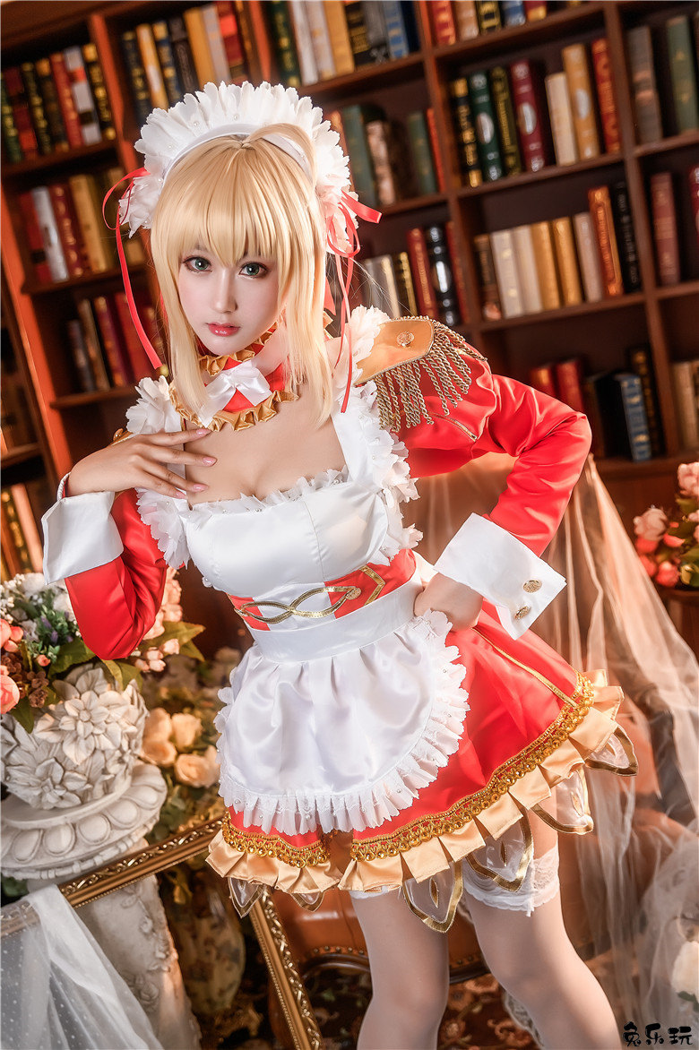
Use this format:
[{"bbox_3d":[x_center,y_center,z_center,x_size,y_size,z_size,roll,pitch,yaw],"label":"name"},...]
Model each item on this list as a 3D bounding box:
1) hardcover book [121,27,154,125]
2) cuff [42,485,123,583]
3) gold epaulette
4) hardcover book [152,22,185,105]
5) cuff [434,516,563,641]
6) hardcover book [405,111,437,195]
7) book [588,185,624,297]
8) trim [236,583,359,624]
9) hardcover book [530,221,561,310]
[{"bbox_3d":[-0.515,-1.173,3.096,0.039,0.238,0.165,-7,12,23],"label":"hardcover book"},{"bbox_3d":[-0.316,0.013,1.380,0.088,0.095,0.105,-4,18,-2],"label":"cuff"},{"bbox_3d":[0.089,-0.190,1.440,0.150,0.120,0.120,-7,15,19],"label":"gold epaulette"},{"bbox_3d":[-0.403,-1.112,2.847,0.038,0.197,0.165,-7,15,19],"label":"hardcover book"},{"bbox_3d":[0.192,0.067,1.490,0.103,0.138,0.100,-58,16,-15],"label":"cuff"},{"bbox_3d":[0.198,-0.908,2.862,0.038,0.185,0.128,-7,12,23],"label":"hardcover book"},{"bbox_3d":[0.598,-0.658,2.681,0.041,0.236,0.165,-7,15,20],"label":"book"},{"bbox_3d":[-0.064,0.100,1.475,0.155,0.040,0.045,-6,16,24],"label":"trim"},{"bbox_3d":[0.490,-0.630,2.828,0.042,0.204,0.141,-7,12,23],"label":"hardcover book"}]

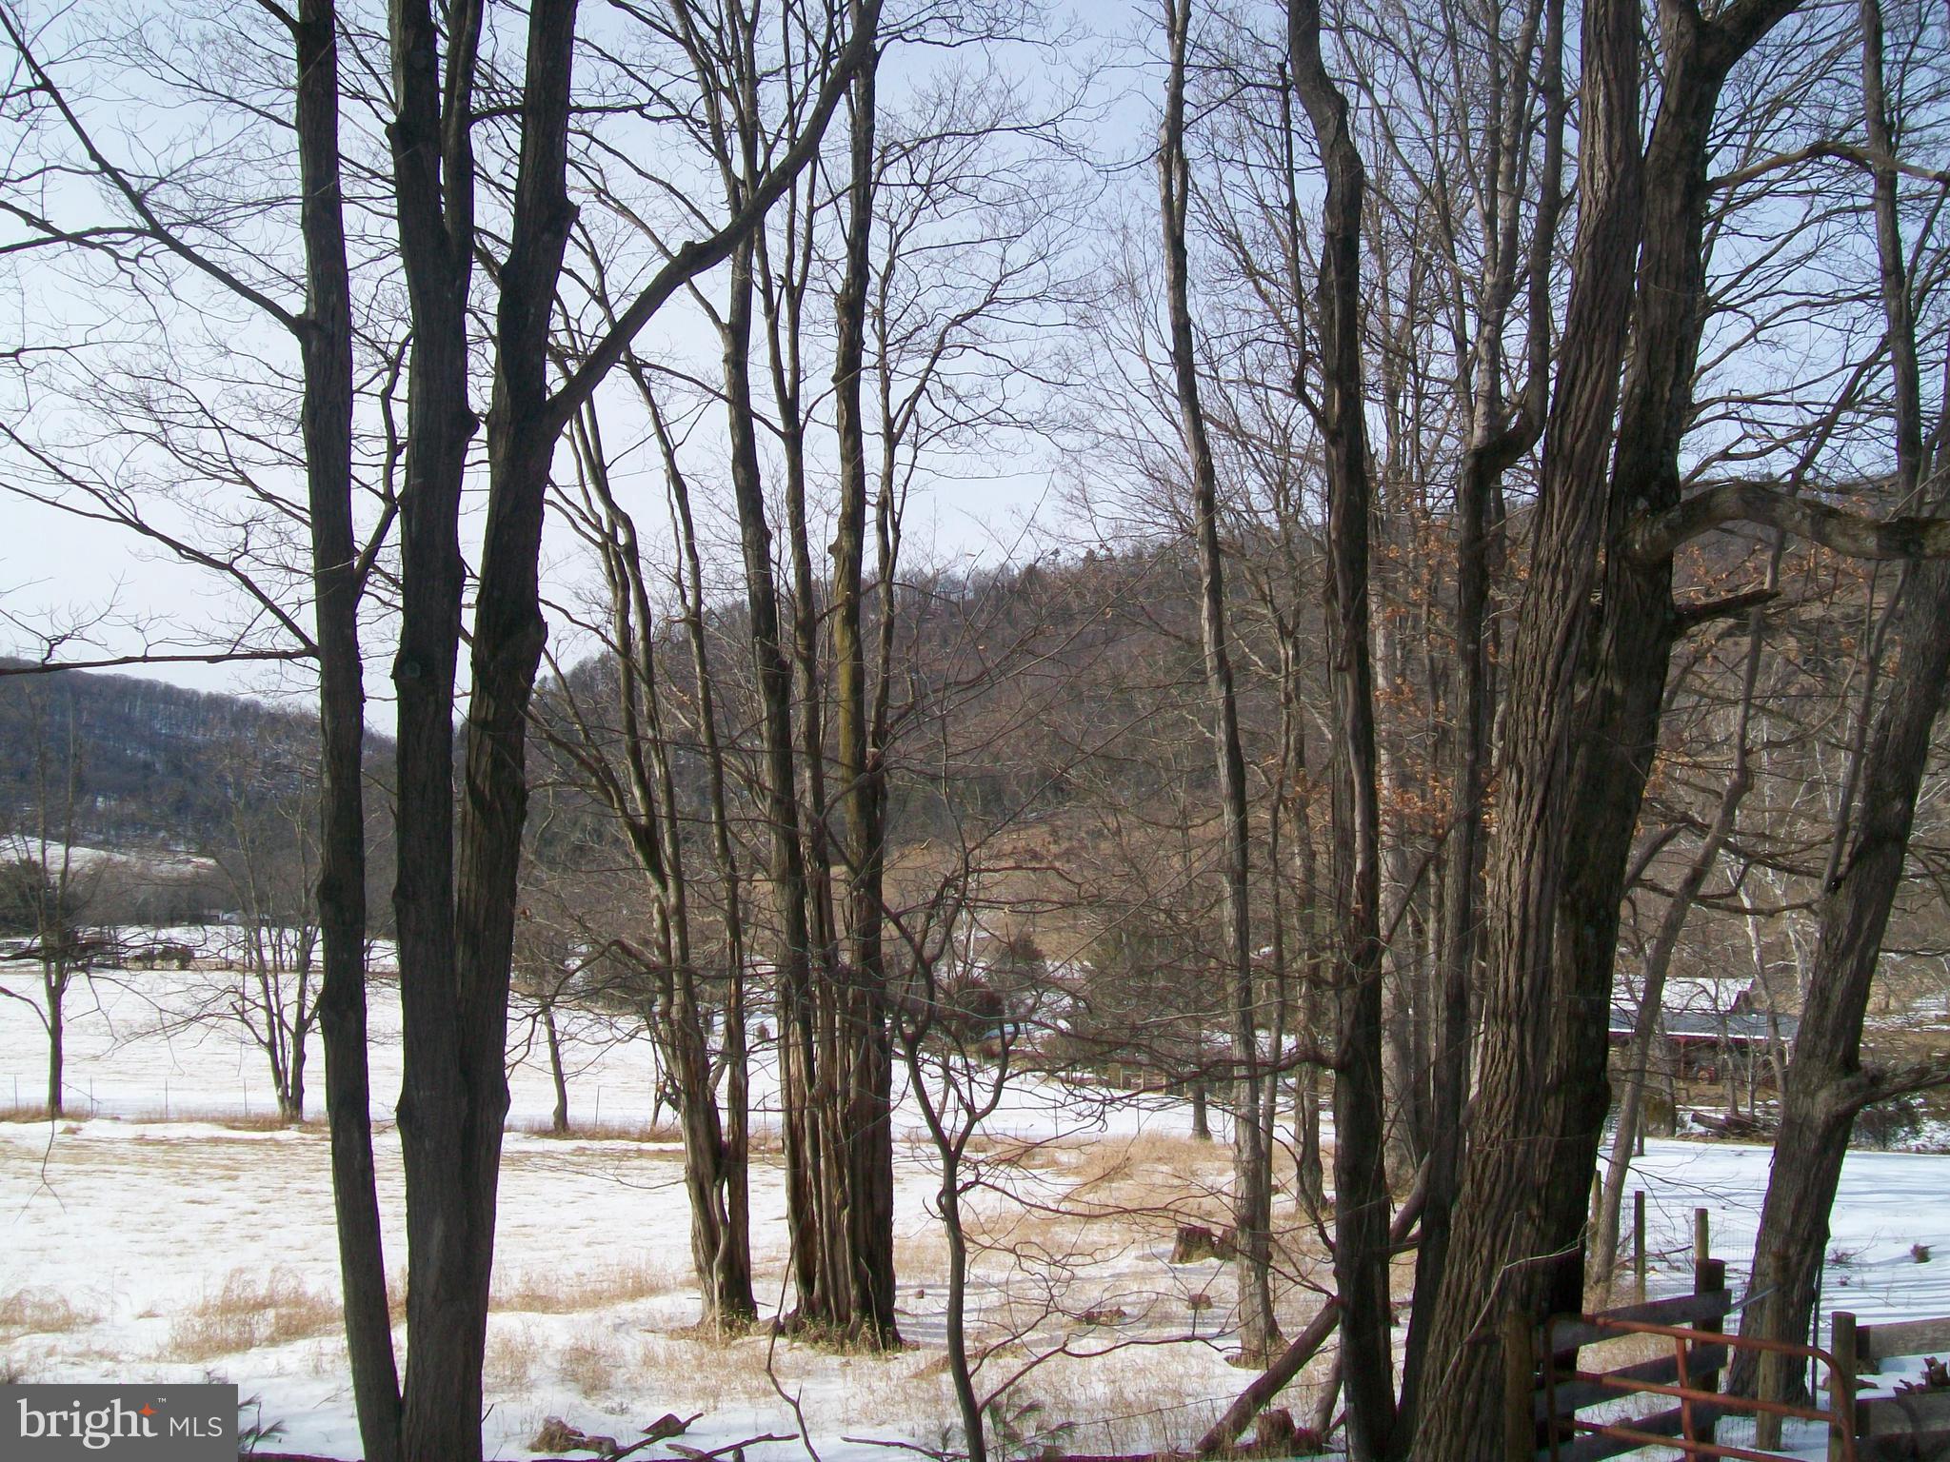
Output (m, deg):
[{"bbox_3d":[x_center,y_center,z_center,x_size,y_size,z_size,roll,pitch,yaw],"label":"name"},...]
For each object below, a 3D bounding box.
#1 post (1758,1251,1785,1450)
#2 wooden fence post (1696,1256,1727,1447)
[{"bbox_3d":[5.288,4.116,12.700,0.157,1.313,0.157,2,0,0],"label":"post"},{"bbox_3d":[4.285,3.742,11.200,0.163,1.292,0.163,2,0,0],"label":"wooden fence post"}]

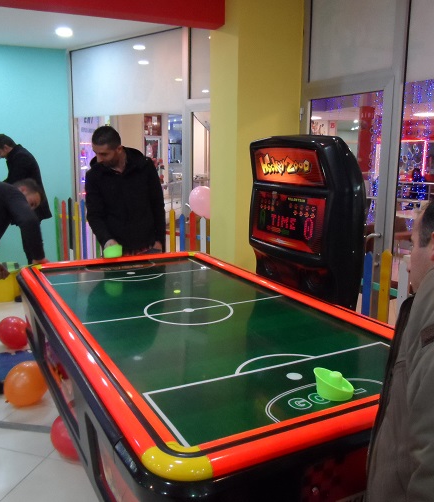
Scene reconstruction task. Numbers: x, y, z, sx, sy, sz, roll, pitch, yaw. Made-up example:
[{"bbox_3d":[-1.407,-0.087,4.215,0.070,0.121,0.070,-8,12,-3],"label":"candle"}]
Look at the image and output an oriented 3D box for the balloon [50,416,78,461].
[{"bbox_3d":[-0.698,0.926,2.353,0.265,0.265,0.265,1,10,0],"label":"balloon"}]

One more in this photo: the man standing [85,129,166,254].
[{"bbox_3d":[-0.680,-0.030,3.532,0.570,1.730,0.440,0,10,-5],"label":"man standing"}]

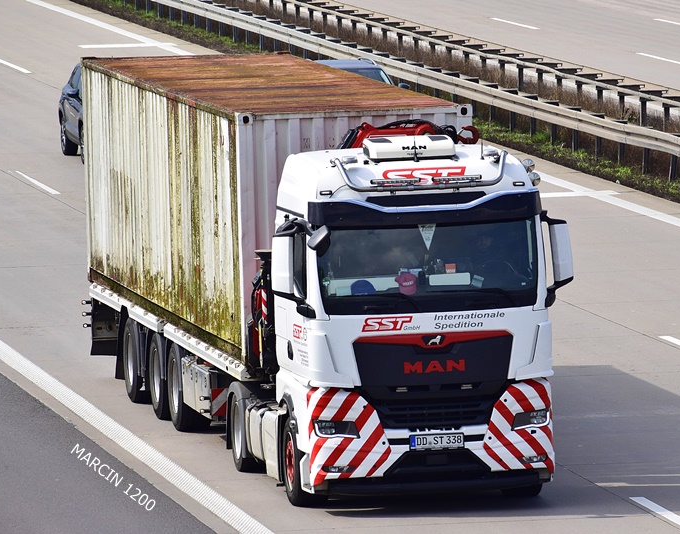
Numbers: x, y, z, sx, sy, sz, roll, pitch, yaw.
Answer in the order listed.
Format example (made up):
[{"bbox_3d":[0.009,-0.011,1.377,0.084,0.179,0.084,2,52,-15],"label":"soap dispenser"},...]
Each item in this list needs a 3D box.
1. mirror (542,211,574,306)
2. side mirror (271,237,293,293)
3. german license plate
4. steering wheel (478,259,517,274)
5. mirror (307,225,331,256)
[{"bbox_3d":[2.140,-0.073,68.578,0.280,0.880,0.250,-2,5,-10],"label":"mirror"},{"bbox_3d":[-0.562,-0.015,68.124,0.200,0.550,0.170,-2,5,-10],"label":"side mirror"},{"bbox_3d":[0.938,1.696,68.057,0.530,0.120,0.020,-2,5,-10],"label":"german license plate"},{"bbox_3d":[1.507,0.103,68.883,0.460,0.460,0.100,-2,43,-10],"label":"steering wheel"},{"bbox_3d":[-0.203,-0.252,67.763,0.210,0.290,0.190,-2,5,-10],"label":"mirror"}]

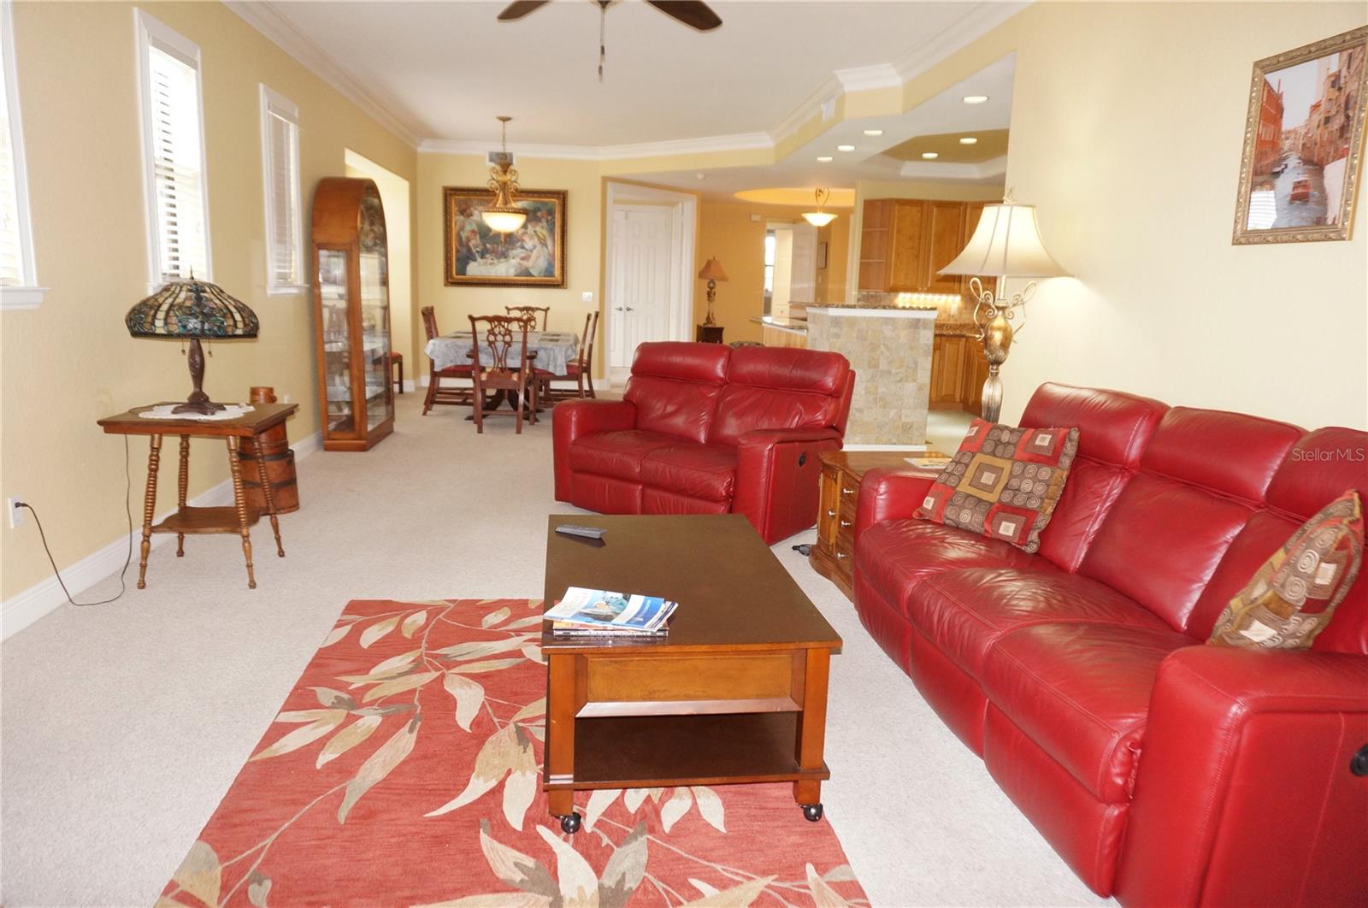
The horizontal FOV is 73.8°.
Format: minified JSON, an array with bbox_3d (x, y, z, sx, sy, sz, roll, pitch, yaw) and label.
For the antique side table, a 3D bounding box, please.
[{"bbox_3d":[-2.108,0.171,4.057,0.607,0.716,0.626,0,10,-9],"label":"antique side table"}]

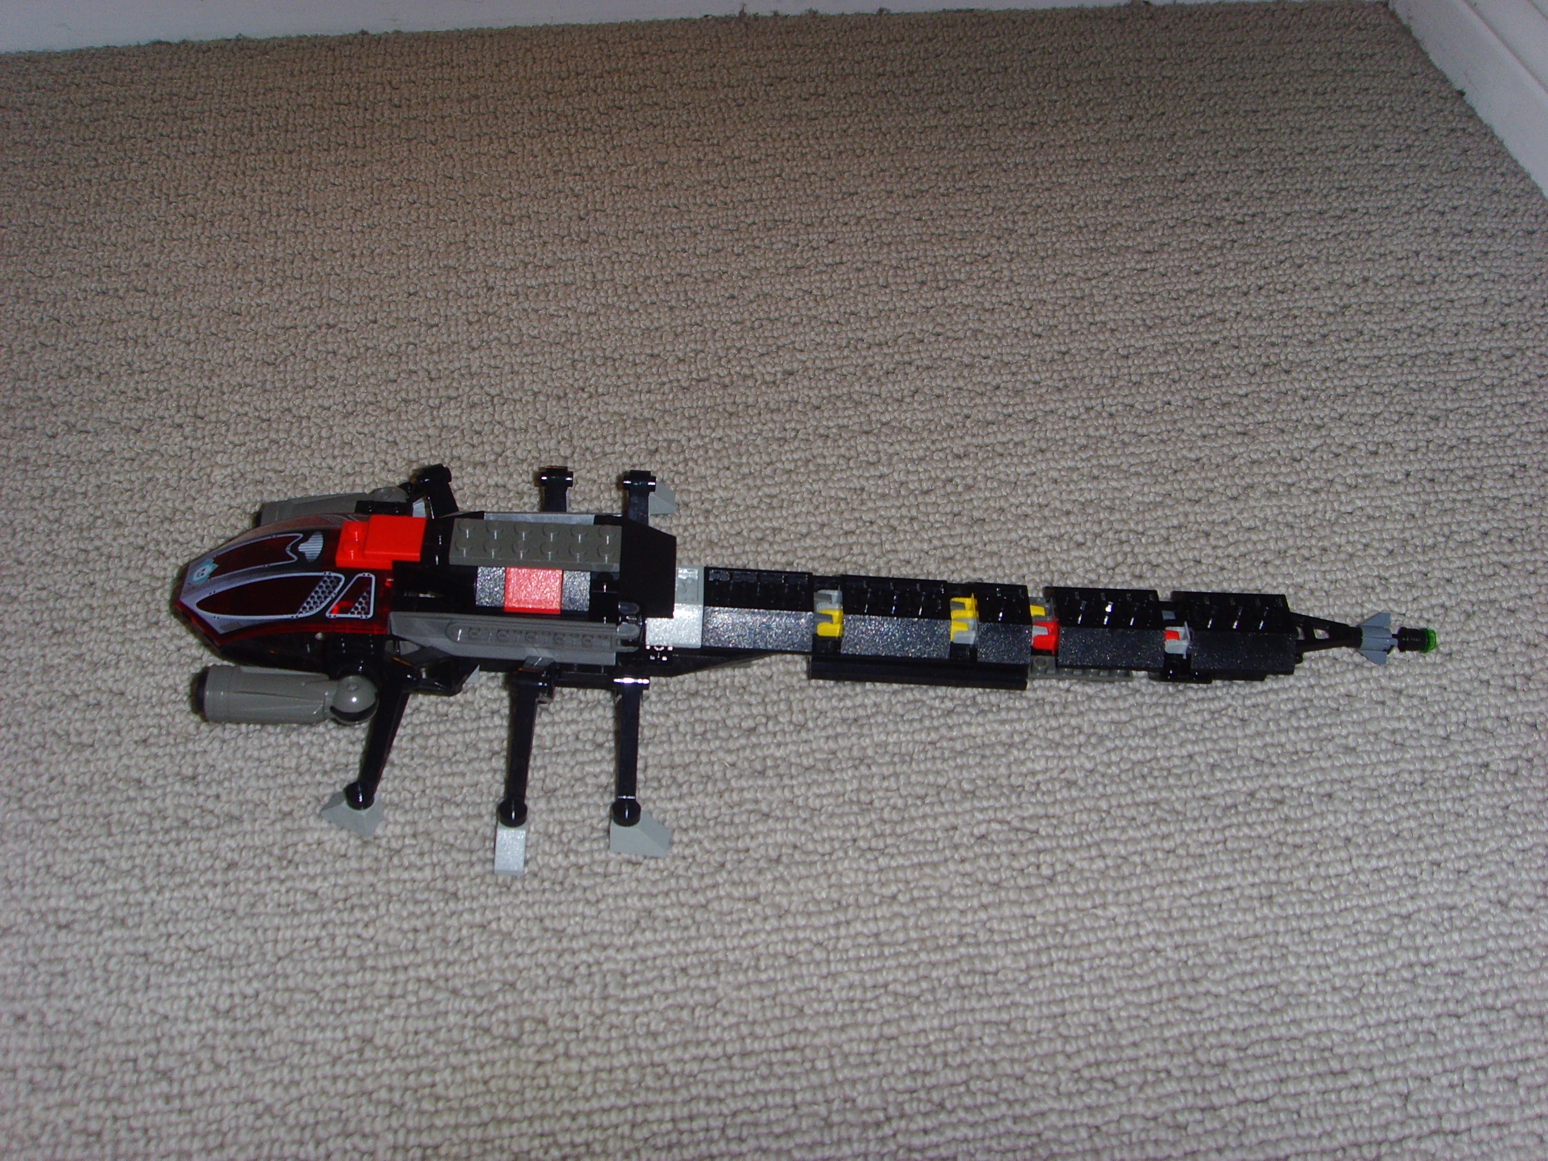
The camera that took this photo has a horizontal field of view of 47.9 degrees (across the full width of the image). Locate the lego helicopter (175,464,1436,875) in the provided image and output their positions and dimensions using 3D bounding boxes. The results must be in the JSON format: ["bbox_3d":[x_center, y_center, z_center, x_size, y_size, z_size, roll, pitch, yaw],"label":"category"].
[{"bbox_3d":[0.013,0.006,0.518,0.378,0.056,0.158,0,46,-3],"label":"lego helicopter"}]

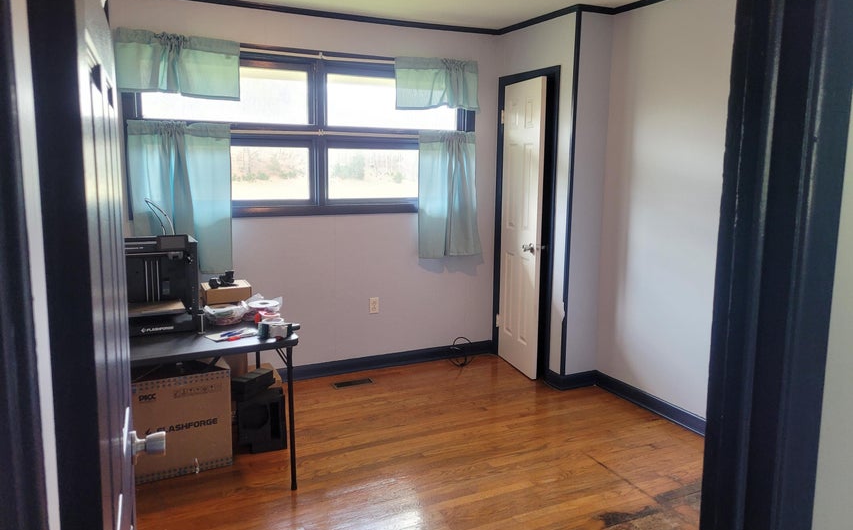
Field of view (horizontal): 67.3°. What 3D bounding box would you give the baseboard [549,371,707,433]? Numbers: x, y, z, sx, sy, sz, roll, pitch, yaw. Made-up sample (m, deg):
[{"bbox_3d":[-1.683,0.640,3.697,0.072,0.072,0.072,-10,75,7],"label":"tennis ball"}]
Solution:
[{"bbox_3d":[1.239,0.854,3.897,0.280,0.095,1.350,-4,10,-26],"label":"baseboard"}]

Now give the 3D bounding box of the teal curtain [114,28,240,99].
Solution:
[{"bbox_3d":[-1.435,-1.161,3.740,0.680,0.355,0.080,-4,10,-26],"label":"teal curtain"}]

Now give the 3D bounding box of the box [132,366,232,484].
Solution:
[{"bbox_3d":[-1.256,0.727,3.230,0.460,0.500,0.440,-4,10,-26],"label":"box"}]

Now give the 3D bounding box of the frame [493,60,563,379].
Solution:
[{"bbox_3d":[0.719,-0.290,4.609,0.130,2.114,0.700,-4,10,-26],"label":"frame"}]

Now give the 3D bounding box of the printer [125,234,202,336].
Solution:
[{"bbox_3d":[-1.258,0.064,2.948,0.365,0.440,0.400,-4,10,-26],"label":"printer"}]

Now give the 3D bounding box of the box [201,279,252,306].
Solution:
[{"bbox_3d":[-1.065,0.148,3.418,0.228,0.078,0.195,-4,10,-26],"label":"box"}]

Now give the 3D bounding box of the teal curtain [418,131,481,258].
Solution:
[{"bbox_3d":[0.169,-0.502,4.643,0.520,0.900,0.080,-4,10,-26],"label":"teal curtain"}]

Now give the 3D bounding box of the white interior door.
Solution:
[{"bbox_3d":[0.669,-0.242,4.525,0.037,2.025,0.600,-2,10,-17],"label":"white interior door"}]

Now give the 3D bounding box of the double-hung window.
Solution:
[{"bbox_3d":[-0.700,-0.856,4.228,2.339,1.061,0.110,-4,10,-26],"label":"double-hung window"}]

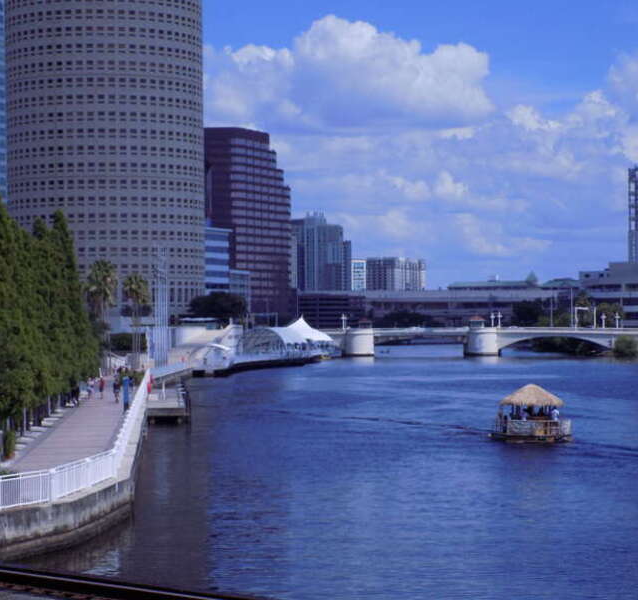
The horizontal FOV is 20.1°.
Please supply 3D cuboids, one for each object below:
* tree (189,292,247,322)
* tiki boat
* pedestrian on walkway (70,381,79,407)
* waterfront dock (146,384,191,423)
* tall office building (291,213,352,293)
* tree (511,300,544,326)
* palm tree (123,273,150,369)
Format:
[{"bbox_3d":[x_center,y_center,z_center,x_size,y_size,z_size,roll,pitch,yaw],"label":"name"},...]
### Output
[{"bbox_3d":[-23.416,1.980,420.000,13.300,7.600,12.000,0,-1,0],"label":"tree"},{"bbox_3d":[13.728,7.367,117.000,3.700,3.750,5.000,0,-1,-37],"label":"tiki boat"},{"bbox_3d":[-18.175,6.988,134.000,0.550,1.720,0.450,0,-1,-6],"label":"pedestrian on walkway"},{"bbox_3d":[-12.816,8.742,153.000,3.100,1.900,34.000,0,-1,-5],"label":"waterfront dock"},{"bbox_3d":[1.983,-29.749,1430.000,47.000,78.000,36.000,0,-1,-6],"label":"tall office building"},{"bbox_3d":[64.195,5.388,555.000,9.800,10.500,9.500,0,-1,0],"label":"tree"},{"bbox_3d":[-24.467,2.764,243.000,3.800,12.900,3.800,0,-1,0],"label":"palm tree"}]

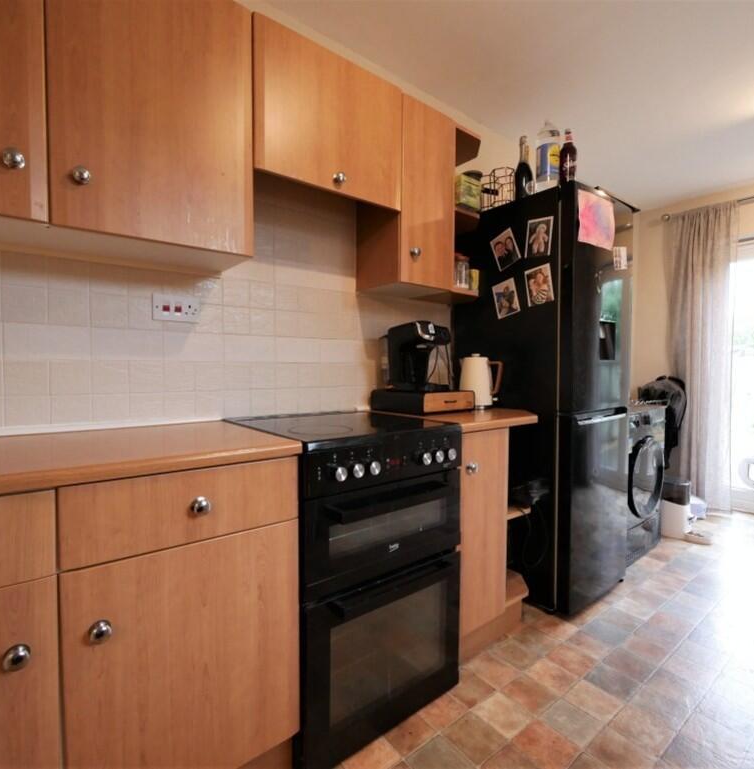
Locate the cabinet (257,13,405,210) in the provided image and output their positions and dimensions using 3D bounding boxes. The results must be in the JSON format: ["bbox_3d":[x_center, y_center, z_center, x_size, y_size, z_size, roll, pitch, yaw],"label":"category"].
[{"bbox_3d":[-0.230,-0.902,1.551,0.581,0.464,0.305,-2,3,-37],"label":"cabinet"}]

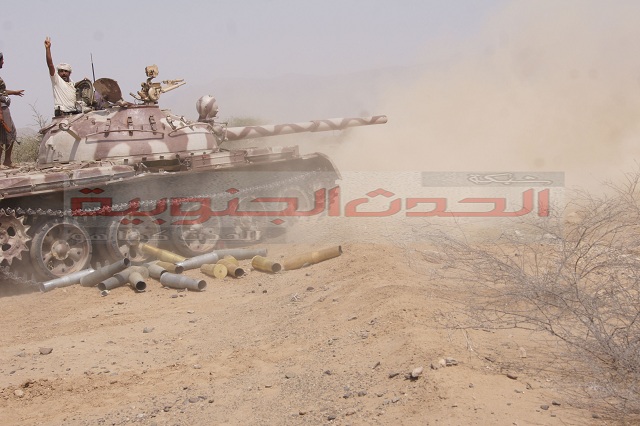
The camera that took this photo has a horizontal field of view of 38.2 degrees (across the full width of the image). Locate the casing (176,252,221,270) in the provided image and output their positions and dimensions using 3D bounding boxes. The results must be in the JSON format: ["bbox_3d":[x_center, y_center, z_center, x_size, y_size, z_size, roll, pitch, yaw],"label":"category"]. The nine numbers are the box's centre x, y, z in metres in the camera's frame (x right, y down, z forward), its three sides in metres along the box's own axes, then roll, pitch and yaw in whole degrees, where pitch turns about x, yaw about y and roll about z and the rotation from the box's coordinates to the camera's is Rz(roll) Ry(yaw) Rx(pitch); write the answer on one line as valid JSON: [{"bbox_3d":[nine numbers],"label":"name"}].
[{"bbox_3d":[-1.382,0.565,10.500,0.145,0.145,0.695,3,8,32],"label":"casing"}]

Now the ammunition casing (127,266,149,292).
[{"bbox_3d":[-2.142,0.793,10.948,0.163,0.163,0.728,-1,8,-15],"label":"ammunition casing"}]

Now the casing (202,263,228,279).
[{"bbox_3d":[-1.186,0.623,10.150,0.145,0.145,0.695,-2,1,-23],"label":"casing"}]

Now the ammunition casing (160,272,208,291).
[{"bbox_3d":[-1.621,0.830,11.008,0.163,0.163,0.728,-4,5,-45],"label":"ammunition casing"}]

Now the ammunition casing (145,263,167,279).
[{"bbox_3d":[-1.776,0.649,10.100,0.145,0.145,0.695,-2,3,-24],"label":"ammunition casing"}]

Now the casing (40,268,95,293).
[{"bbox_3d":[-2.772,0.749,10.200,0.145,0.145,0.695,4,11,34],"label":"casing"}]

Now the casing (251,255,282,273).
[{"bbox_3d":[-0.680,0.670,11.935,0.163,0.163,0.728,-2,4,-23],"label":"casing"}]

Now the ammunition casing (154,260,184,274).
[{"bbox_3d":[-2.001,0.740,12.314,0.163,0.163,0.728,-2,2,-30],"label":"ammunition casing"}]

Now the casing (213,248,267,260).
[{"bbox_3d":[-1.053,0.552,12.230,0.725,0.158,0.158,-4,4,5],"label":"casing"}]

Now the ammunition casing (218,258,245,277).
[{"bbox_3d":[-1.129,0.713,11.735,0.163,0.163,0.728,-2,4,-23],"label":"ammunition casing"}]

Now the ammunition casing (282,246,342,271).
[{"bbox_3d":[-0.073,0.498,10.250,0.695,0.145,0.145,-12,10,-26],"label":"ammunition casing"}]

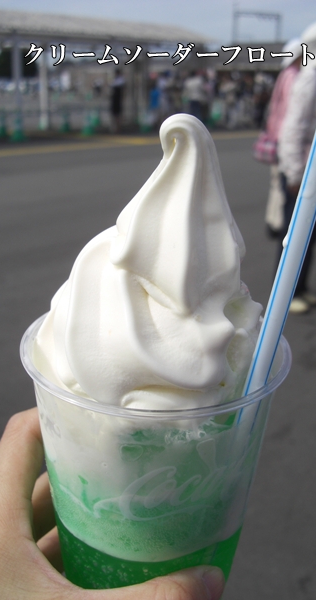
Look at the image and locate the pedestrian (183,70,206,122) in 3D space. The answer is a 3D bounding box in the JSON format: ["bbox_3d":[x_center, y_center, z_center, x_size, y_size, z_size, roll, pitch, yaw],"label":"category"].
[{"bbox_3d":[1.146,-5.855,18.837,0.540,1.670,0.360,6,19,13],"label":"pedestrian"}]

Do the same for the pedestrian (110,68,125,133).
[{"bbox_3d":[-1.075,-5.338,17.223,0.360,1.630,0.440,-5,20,-21],"label":"pedestrian"}]

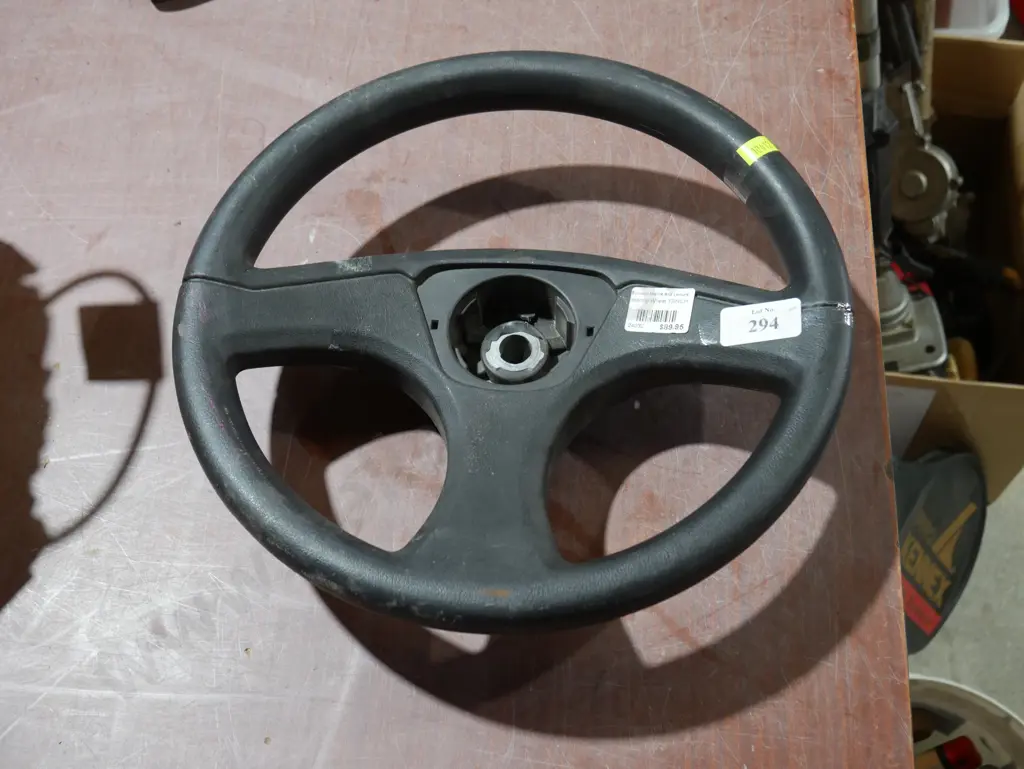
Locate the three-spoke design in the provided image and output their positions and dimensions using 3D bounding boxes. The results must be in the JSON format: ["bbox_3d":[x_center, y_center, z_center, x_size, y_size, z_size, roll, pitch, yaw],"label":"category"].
[{"bbox_3d":[0.001,-0.025,0.653,0.355,0.098,0.355,3,60,5],"label":"three-spoke design"}]

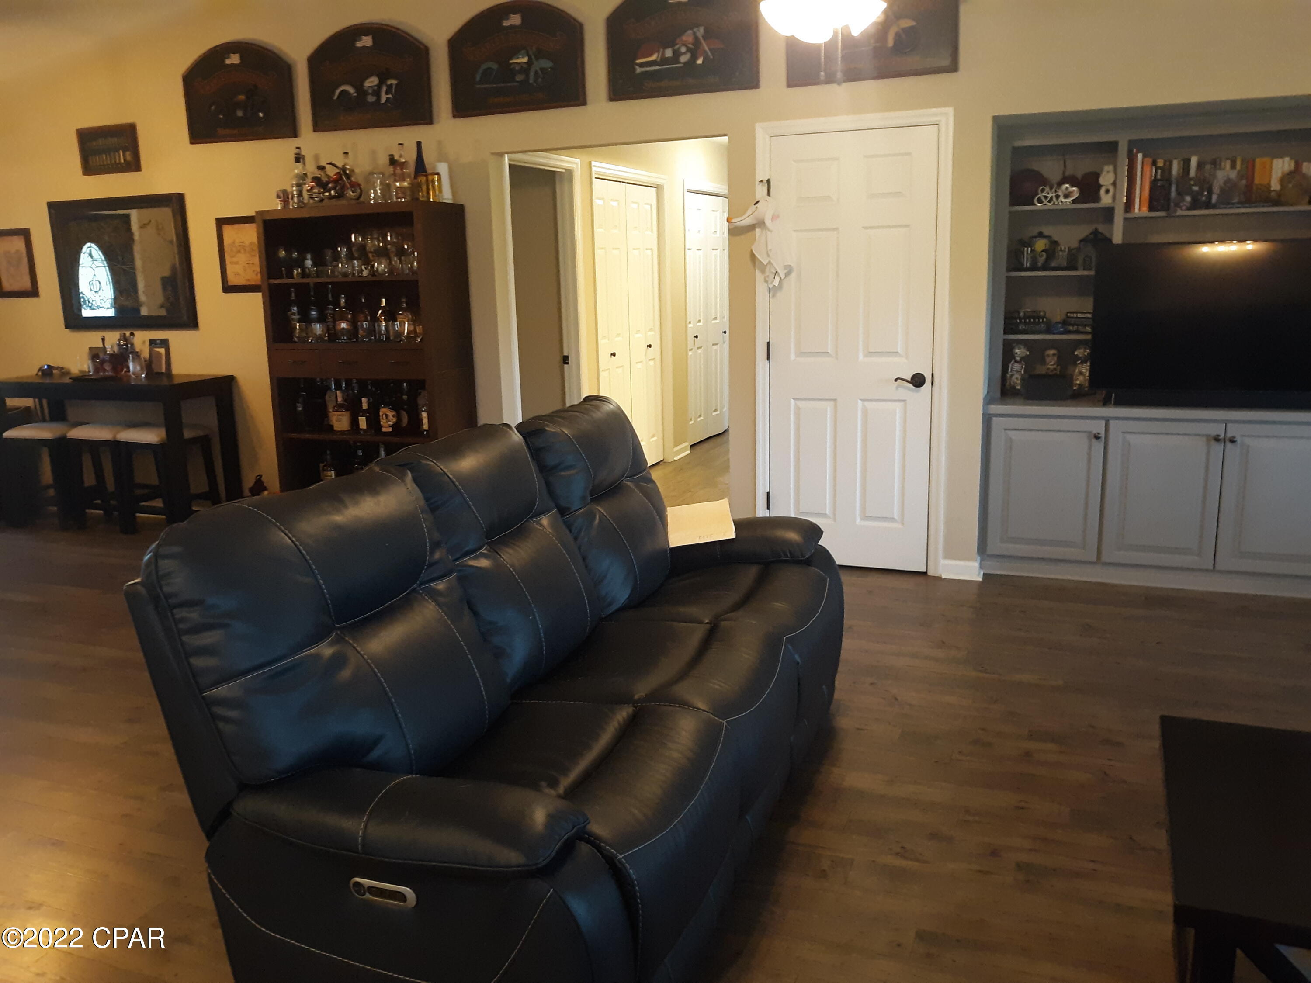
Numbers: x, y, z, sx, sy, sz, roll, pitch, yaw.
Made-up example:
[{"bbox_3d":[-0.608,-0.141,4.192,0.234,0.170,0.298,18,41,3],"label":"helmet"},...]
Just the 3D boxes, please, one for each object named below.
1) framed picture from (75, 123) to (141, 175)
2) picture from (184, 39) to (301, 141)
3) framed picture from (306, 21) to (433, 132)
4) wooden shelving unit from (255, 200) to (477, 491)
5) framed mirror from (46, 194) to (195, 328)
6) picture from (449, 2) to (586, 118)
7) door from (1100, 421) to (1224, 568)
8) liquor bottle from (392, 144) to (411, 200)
[{"bbox_3d":[-3.283,-2.047,6.370,0.443,0.270,0.035,3,13,22],"label":"framed picture"},{"bbox_3d":[-2.339,-2.234,5.945,0.738,0.523,0.030,3,13,22],"label":"picture"},{"bbox_3d":[-1.519,-2.195,5.618,0.746,0.520,0.030,3,13,22],"label":"framed picture"},{"bbox_3d":[-1.527,-0.592,5.737,1.028,1.822,0.405,3,13,22],"label":"wooden shelving unit"},{"bbox_3d":[-3.271,-1.393,6.508,1.073,0.779,0.040,3,13,22],"label":"framed mirror"},{"bbox_3d":[-0.699,-2.162,5.290,0.744,0.516,0.030,3,13,22],"label":"picture"},{"bbox_3d":[2.237,0.017,4.693,0.459,0.657,0.022,3,13,22],"label":"door"},{"bbox_3d":[-1.262,-1.582,5.279,0.082,0.289,0.082,3,13,22],"label":"liquor bottle"}]

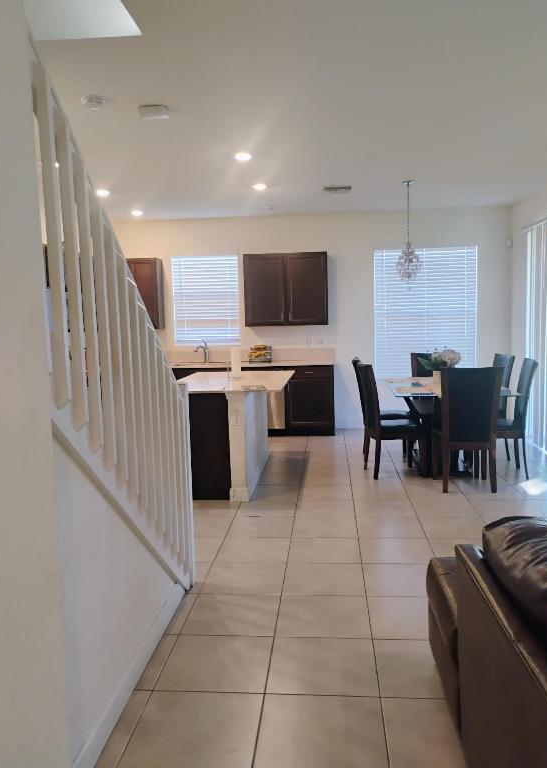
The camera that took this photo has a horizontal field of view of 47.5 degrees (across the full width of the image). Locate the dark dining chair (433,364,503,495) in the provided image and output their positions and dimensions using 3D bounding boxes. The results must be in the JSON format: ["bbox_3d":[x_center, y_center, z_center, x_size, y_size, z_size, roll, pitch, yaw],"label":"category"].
[{"bbox_3d":[1.667,0.365,5.404,0.495,1.065,0.530,-1,6,5],"label":"dark dining chair"}]

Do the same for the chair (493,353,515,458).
[{"bbox_3d":[2.188,0.231,6.559,0.530,1.065,0.495,-1,6,3],"label":"chair"}]

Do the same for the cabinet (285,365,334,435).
[{"bbox_3d":[0.477,0.210,7.977,0.610,0.885,0.600,-1,6,5],"label":"cabinet"}]

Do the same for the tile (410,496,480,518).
[{"bbox_3d":[1.319,0.965,4.804,0.453,0.010,0.445,-1,6,5],"label":"tile"}]

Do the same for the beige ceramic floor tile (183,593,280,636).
[{"bbox_3d":[-0.204,1.183,3.182,0.455,0.010,0.450,-1,6,5],"label":"beige ceramic floor tile"}]

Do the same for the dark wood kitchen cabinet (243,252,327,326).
[{"bbox_3d":[0.172,-1.188,7.984,1.050,0.910,0.340,-1,6,5],"label":"dark wood kitchen cabinet"}]

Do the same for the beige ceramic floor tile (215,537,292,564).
[{"bbox_3d":[-0.124,1.081,4.046,0.453,0.010,0.445,-1,6,5],"label":"beige ceramic floor tile"}]

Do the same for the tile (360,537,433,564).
[{"bbox_3d":[0.786,1.067,3.964,0.453,0.010,0.445,-1,6,5],"label":"tile"}]

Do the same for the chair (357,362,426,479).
[{"bbox_3d":[1.106,0.341,5.879,0.570,1.030,0.450,-2,6,-5],"label":"chair"}]

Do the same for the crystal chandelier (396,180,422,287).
[{"bbox_3d":[1.383,-1.517,6.328,0.265,1.055,0.265,-1,6,5],"label":"crystal chandelier"}]

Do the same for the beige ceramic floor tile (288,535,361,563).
[{"bbox_3d":[0.331,1.074,4.005,0.453,0.010,0.445,-1,6,5],"label":"beige ceramic floor tile"}]

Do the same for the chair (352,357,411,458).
[{"bbox_3d":[1.126,0.257,6.491,0.580,1.055,0.480,-1,6,5],"label":"chair"}]

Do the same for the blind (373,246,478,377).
[{"bbox_3d":[1.967,-0.916,8.076,1.311,1.668,0.060,-1,6,5],"label":"blind"}]

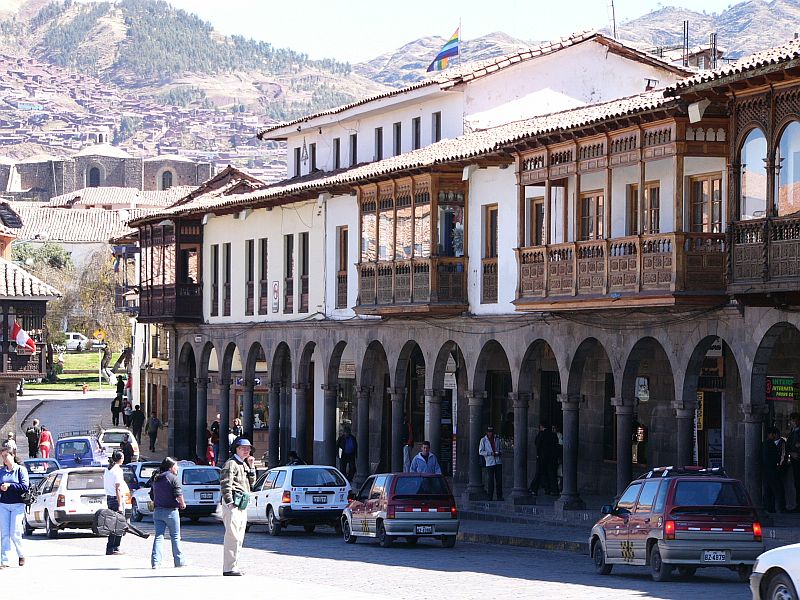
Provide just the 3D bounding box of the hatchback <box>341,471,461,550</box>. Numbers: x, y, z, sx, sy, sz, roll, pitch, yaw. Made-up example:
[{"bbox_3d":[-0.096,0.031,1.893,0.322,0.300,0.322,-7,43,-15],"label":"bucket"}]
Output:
[{"bbox_3d":[-0.049,3.929,49.220,1.400,1.395,3.340,1,-3,-17],"label":"hatchback"}]

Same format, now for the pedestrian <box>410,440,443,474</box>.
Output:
[{"bbox_3d":[0.527,3.767,53.300,0.580,1.760,0.360,0,-1,-3],"label":"pedestrian"}]

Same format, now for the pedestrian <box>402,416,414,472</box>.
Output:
[{"bbox_3d":[0.180,3.680,63.500,0.460,1.720,0.360,-1,-1,37],"label":"pedestrian"}]

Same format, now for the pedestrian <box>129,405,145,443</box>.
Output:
[{"bbox_3d":[-11.099,5.253,110.000,0.550,1.680,0.400,0,-1,-6],"label":"pedestrian"}]

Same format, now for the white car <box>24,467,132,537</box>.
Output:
[{"bbox_3d":[-7.236,4.434,58.015,1.660,1.460,4.200,1,-1,-18],"label":"white car"}]

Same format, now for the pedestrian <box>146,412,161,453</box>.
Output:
[{"bbox_3d":[-10.153,5.480,108.000,0.560,1.670,0.420,0,-1,-8],"label":"pedestrian"}]

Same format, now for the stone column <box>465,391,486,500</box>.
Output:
[{"bbox_3d":[1.741,3.320,59.432,0.450,2.492,0.480,0,-1,0],"label":"stone column"}]

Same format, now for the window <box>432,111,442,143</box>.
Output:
[{"bbox_3d":[1.050,-4.501,68.275,0.150,0.849,0.779,0,-1,-19],"label":"window"}]

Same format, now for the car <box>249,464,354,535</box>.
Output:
[{"bbox_3d":[-2.531,4.393,57.327,1.680,1.460,4.260,0,-3,-20],"label":"car"}]

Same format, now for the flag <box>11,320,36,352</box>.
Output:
[{"bbox_3d":[-13.264,1.286,92.000,0.950,1.150,0.300,1,-1,-12],"label":"flag"}]

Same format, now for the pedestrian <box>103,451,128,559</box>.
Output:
[{"bbox_3d":[-4.420,3.160,40.500,0.360,1.630,0.450,1,-1,-38],"label":"pedestrian"}]

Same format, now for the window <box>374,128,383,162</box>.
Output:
[{"bbox_3d":[-0.533,-4.331,74.165,0.150,1.100,0.710,1,-1,-18],"label":"window"}]

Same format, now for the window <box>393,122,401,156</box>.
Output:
[{"bbox_3d":[-0.011,-4.372,71.396,0.150,0.929,0.681,0,-1,-19],"label":"window"}]

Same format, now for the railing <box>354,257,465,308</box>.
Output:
[{"bbox_3d":[0.243,-0.398,61.874,0.880,1.096,5.503,0,-1,-19],"label":"railing"}]

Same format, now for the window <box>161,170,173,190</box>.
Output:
[{"bbox_3d":[-26.770,-13.560,300.000,1.250,2.600,0.300,0,-1,-13],"label":"window"}]

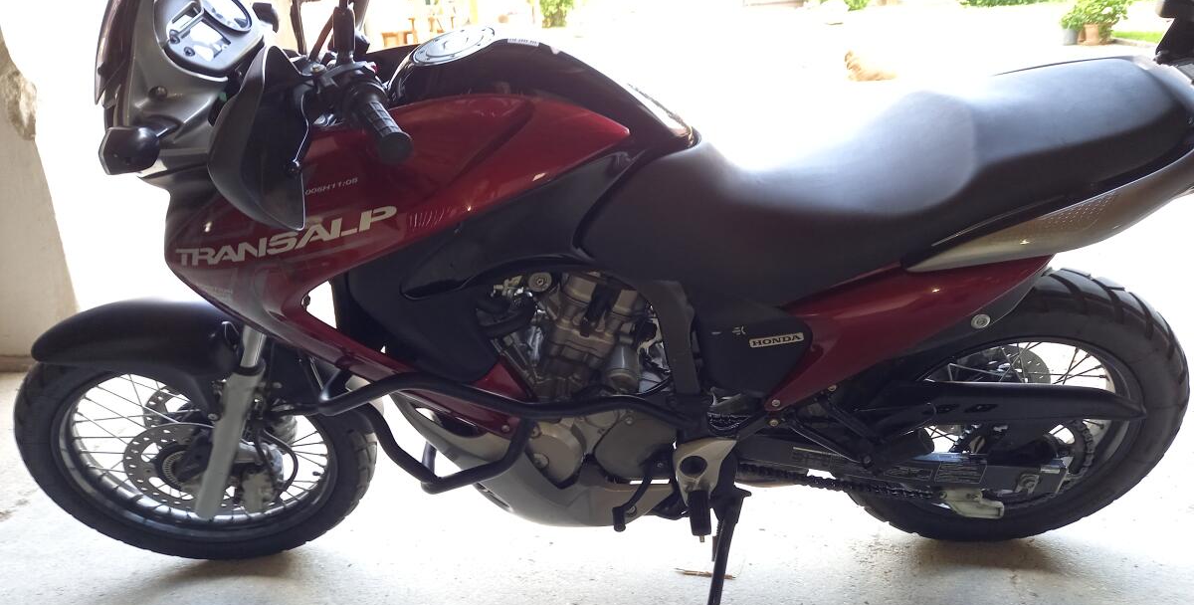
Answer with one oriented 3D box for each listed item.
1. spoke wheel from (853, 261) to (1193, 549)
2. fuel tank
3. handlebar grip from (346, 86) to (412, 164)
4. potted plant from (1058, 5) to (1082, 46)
[{"bbox_3d":[0.754,0.217,1.615,0.640,0.640,0.135,-3,35,4],"label":"spoke wheel"},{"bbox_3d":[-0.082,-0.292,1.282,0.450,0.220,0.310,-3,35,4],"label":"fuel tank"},{"bbox_3d":[-0.235,-0.199,0.938,0.042,0.042,0.130,-20,44,-14],"label":"handlebar grip"},{"bbox_3d":[5.531,-3.229,10.050,0.280,0.400,0.280,7,23,27],"label":"potted plant"}]

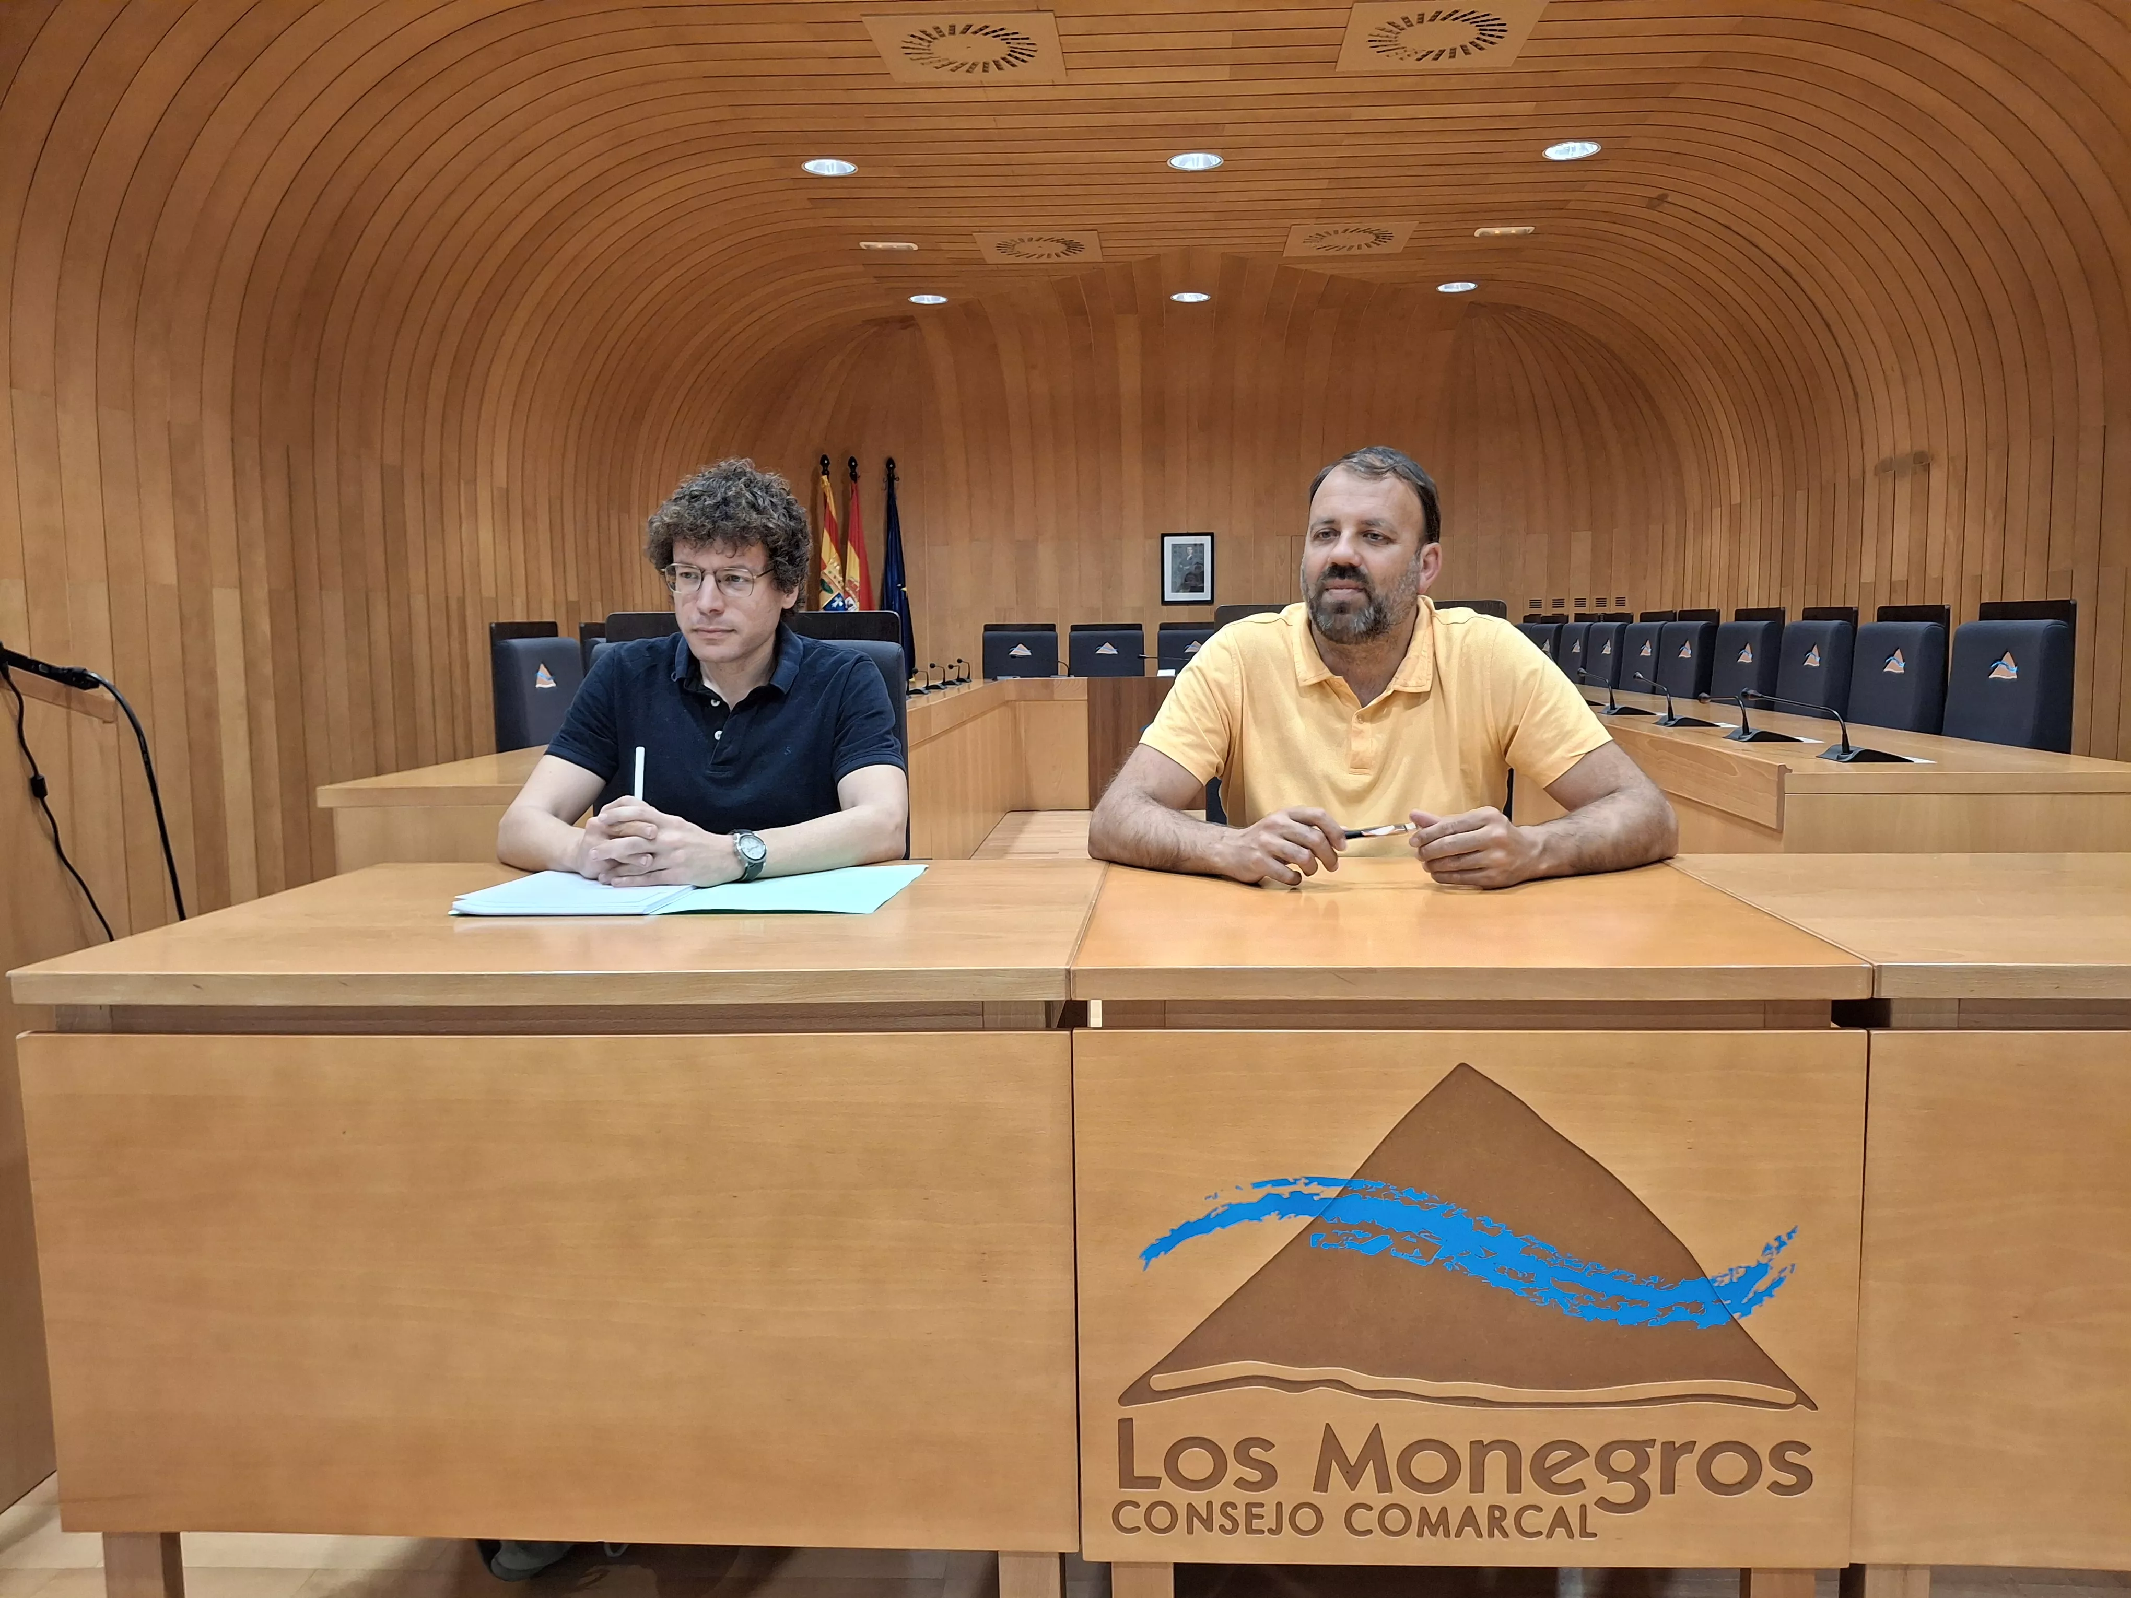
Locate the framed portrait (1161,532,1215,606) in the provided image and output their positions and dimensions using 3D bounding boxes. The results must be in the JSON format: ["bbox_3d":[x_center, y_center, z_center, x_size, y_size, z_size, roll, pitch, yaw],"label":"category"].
[{"bbox_3d":[0.894,-1.672,11.200,0.386,0.524,0.030,-1,6,4],"label":"framed portrait"}]

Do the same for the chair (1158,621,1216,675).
[{"bbox_3d":[0.855,-0.591,10.001,0.490,1.080,0.580,-1,6,4],"label":"chair"}]

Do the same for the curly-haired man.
[{"bbox_3d":[-0.467,0.201,2.026,0.541,1.280,0.720,-1,6,4],"label":"curly-haired man"}]

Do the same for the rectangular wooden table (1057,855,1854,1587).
[{"bbox_3d":[0.385,0.487,1.694,0.699,0.752,0.614,-1,6,4],"label":"rectangular wooden table"}]

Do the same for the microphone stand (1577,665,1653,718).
[{"bbox_3d":[1.836,-0.361,5.123,0.255,0.158,0.120,-1,6,4],"label":"microphone stand"}]

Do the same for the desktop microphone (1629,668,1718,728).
[{"bbox_3d":[1.785,-0.295,4.498,0.257,0.163,0.120,-1,6,4],"label":"desktop microphone"}]

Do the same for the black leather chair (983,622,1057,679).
[{"bbox_3d":[-0.307,-0.579,10.079,0.490,1.080,0.580,-1,6,4],"label":"black leather chair"}]

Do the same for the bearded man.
[{"bbox_3d":[0.391,0.198,1.949,0.717,1.270,0.720,0,6,10],"label":"bearded man"}]

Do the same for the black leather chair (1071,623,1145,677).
[{"bbox_3d":[0.282,-0.585,10.040,0.490,1.080,0.580,-1,6,4],"label":"black leather chair"}]

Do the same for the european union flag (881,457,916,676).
[{"bbox_3d":[-1.222,-1.313,11.229,0.340,2.330,0.300,-1,6,4],"label":"european union flag"}]

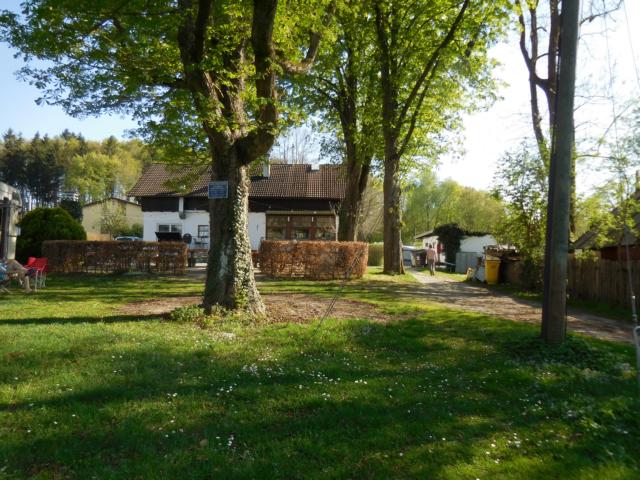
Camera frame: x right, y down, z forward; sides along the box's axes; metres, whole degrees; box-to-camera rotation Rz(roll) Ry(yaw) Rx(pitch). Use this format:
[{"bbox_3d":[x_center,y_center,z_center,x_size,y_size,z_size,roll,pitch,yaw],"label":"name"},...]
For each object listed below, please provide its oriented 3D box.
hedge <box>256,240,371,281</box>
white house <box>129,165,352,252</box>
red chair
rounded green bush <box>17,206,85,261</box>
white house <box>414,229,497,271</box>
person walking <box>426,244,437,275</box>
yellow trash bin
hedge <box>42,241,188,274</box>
[{"bbox_3d":[-0.283,0.861,20.100,4.700,1.650,1.000,1,-1,0],"label":"hedge"},{"bbox_3d":[-5.400,-2.550,34.200,14.200,6.800,8.600,1,-1,-1],"label":"white house"},{"bbox_3d":[-8.436,1.023,13.900,0.550,0.920,0.550,1,-1,-7],"label":"red chair"},{"bbox_3d":[-13.942,-0.182,24.000,3.600,3.100,3.400,1,-1,0],"label":"rounded green bush"},{"bbox_3d":[9.800,0.500,31.800,4.100,2.750,5.500,1,-1,-12],"label":"white house"},{"bbox_3d":[6.031,1.093,25.000,0.520,1.700,0.420,0,-1,7],"label":"person walking"},{"bbox_3d":[6.606,1.187,17.700,0.600,1.080,0.720,0,-1,19],"label":"yellow trash bin"},{"bbox_3d":[-9.734,0.809,22.000,6.900,1.550,1.000,1,-1,0],"label":"hedge"}]

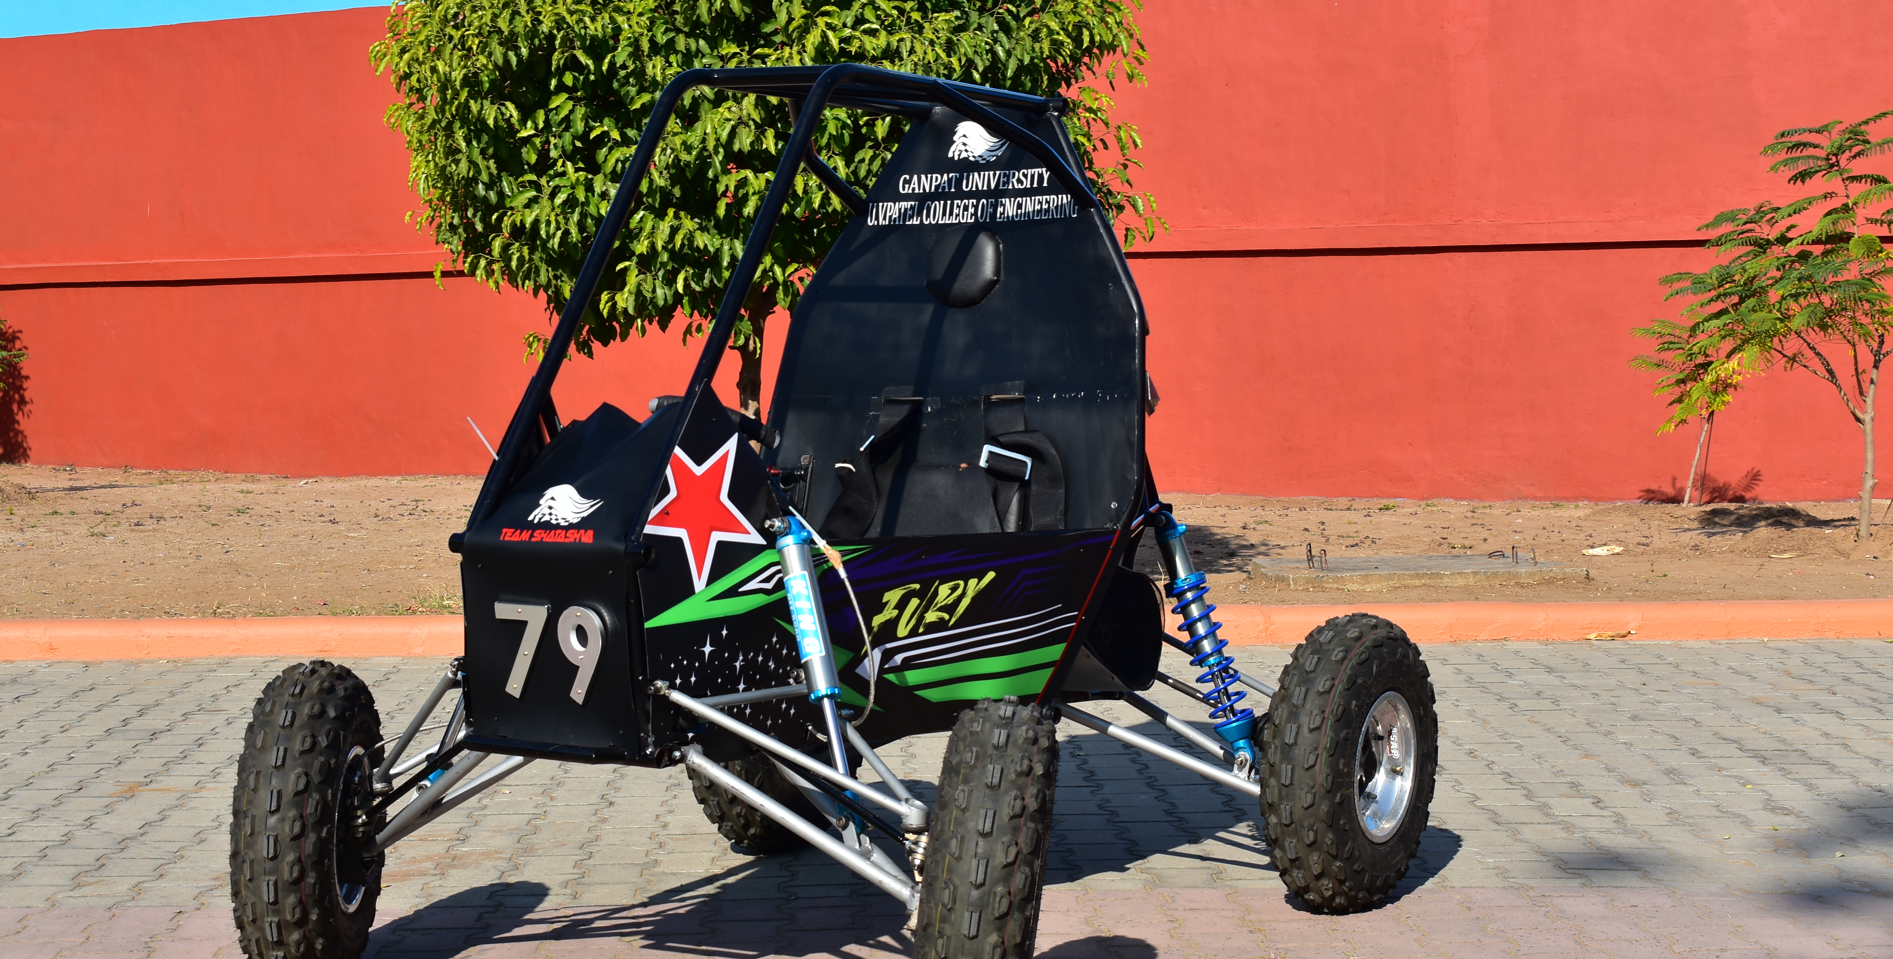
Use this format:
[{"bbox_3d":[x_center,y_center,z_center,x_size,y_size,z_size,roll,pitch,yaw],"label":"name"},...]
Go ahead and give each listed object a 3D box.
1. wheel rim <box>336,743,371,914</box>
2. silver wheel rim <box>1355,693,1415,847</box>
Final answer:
[{"bbox_3d":[-1.050,0.578,4.961,0.145,0.277,0.277,1,3,2],"label":"wheel rim"},{"bbox_3d":[0.742,0.523,5.509,0.145,0.277,0.277,2,4,31],"label":"silver wheel rim"}]

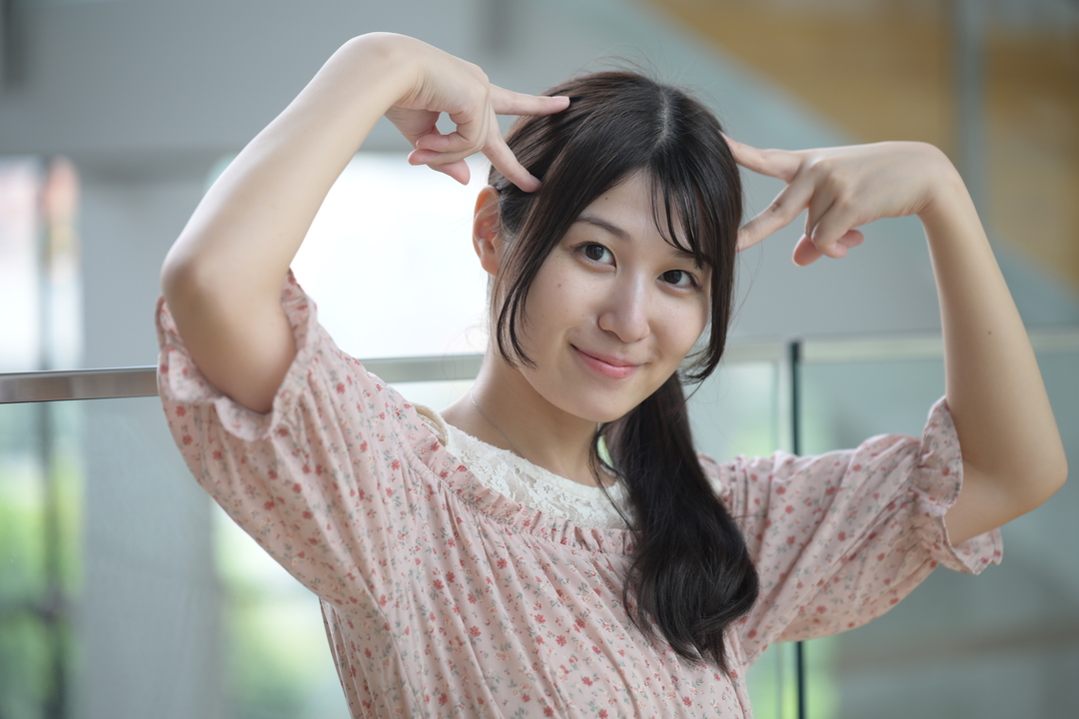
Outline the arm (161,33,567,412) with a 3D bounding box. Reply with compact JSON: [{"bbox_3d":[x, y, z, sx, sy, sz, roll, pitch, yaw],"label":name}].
[{"bbox_3d":[-0.114,-0.089,2.620,0.265,0.247,0.190,-1,2,-3],"label":"arm"}]

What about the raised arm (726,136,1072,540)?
[{"bbox_3d":[0.237,-0.012,2.680,0.228,0.270,0.170,-1,2,0],"label":"raised arm"}]

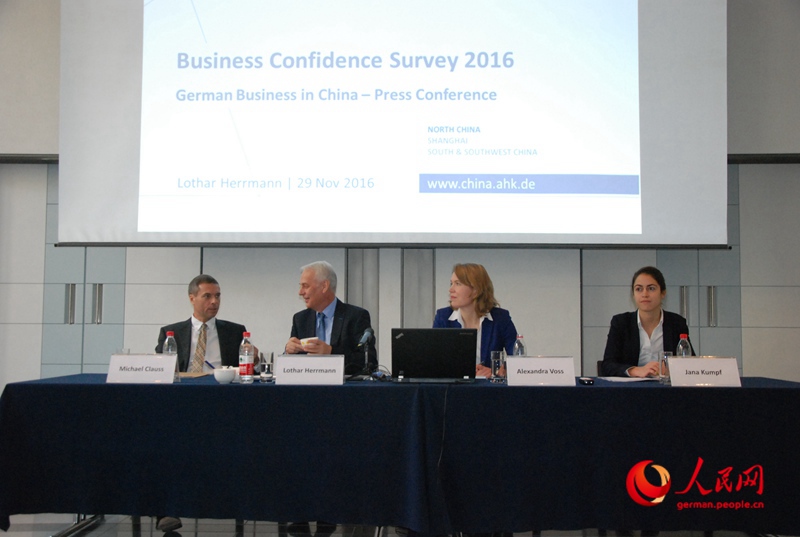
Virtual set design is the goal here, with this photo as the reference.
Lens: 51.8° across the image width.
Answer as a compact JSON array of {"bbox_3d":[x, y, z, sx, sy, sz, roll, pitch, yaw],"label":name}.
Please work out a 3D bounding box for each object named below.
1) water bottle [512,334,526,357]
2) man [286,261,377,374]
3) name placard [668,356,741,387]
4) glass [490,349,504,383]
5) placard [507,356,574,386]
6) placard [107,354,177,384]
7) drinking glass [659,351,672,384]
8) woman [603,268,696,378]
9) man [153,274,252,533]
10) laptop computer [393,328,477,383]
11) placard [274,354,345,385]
[{"bbox_3d":[0.556,0.416,3.822,0.065,0.214,0.065,0,-4,0],"label":"water bottle"},{"bbox_3d":[-0.348,0.624,4.139,0.480,1.320,0.700,-1,-4,14],"label":"man"},{"bbox_3d":[1.339,0.452,3.614,0.295,0.123,0.110,0,-4,2],"label":"name placard"},{"bbox_3d":[0.442,0.446,3.720,0.060,0.140,0.060,0,-4,0],"label":"glass"},{"bbox_3d":[0.621,0.449,3.614,0.295,0.123,0.110,0,-4,0],"label":"placard"},{"bbox_3d":[-1.140,0.443,3.644,0.295,0.123,0.110,1,-4,-4],"label":"placard"},{"bbox_3d":[1.198,0.449,3.710,0.061,0.140,0.061,0,-4,0],"label":"drinking glass"},{"bbox_3d":[1.258,0.639,4.189,0.490,1.310,0.680,0,-4,10],"label":"woman"},{"bbox_3d":[-1.013,0.655,4.237,0.540,1.265,0.700,1,-4,-10],"label":"man"},{"bbox_3d":[0.154,0.394,3.728,0.370,0.243,0.345,0,-4,0],"label":"laptop computer"},{"bbox_3d":[-0.396,0.445,3.624,0.295,0.123,0.110,0,-4,-1],"label":"placard"}]

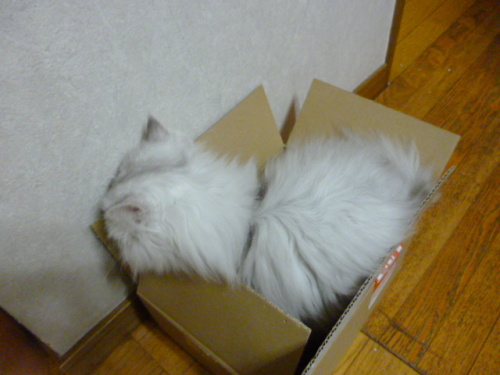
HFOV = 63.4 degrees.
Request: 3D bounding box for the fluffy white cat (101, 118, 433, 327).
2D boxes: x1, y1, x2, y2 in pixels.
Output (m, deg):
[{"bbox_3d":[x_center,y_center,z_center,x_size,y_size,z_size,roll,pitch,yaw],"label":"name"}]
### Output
[{"bbox_3d":[0.044,0.039,0.557,0.427,0.323,0.220,-7,48,1],"label":"fluffy white cat"}]

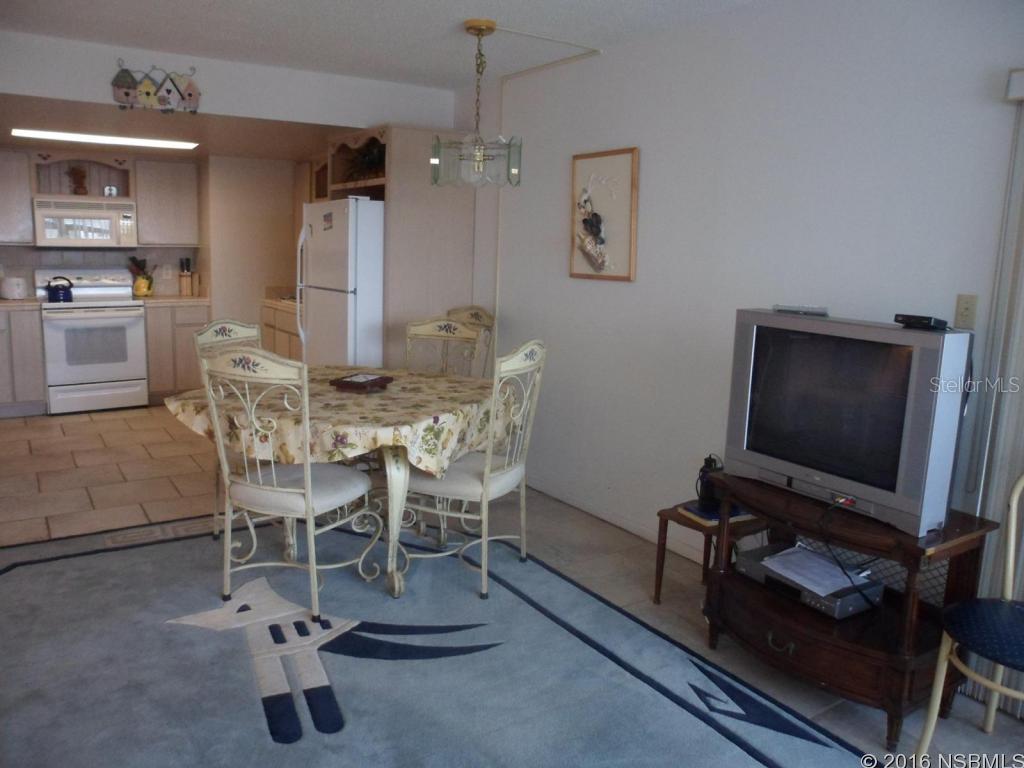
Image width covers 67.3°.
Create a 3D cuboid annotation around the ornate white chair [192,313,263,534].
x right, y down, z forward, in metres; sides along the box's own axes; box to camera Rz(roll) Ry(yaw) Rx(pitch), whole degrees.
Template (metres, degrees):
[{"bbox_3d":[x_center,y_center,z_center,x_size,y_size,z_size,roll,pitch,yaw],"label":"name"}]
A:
[{"bbox_3d":[-1.202,0.227,3.866,0.505,1.070,0.485,6,11,22],"label":"ornate white chair"}]

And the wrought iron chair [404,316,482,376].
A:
[{"bbox_3d":[-0.504,0.209,4.060,0.485,1.070,0.505,6,11,26],"label":"wrought iron chair"}]

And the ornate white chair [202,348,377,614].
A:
[{"bbox_3d":[-0.892,0.356,3.194,0.485,1.070,0.505,6,11,22],"label":"ornate white chair"}]

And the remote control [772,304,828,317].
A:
[{"bbox_3d":[0.988,-0.248,2.608,0.050,0.025,0.205,-5,12,-33],"label":"remote control"}]

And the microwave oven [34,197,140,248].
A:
[{"bbox_3d":[-3.698,-1.382,6.675,0.760,0.405,0.390,-5,12,-33],"label":"microwave oven"}]

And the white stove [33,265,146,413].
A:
[{"bbox_3d":[-3.679,-0.399,6.735,0.756,1.174,0.670,-5,12,-33],"label":"white stove"}]

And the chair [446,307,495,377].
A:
[{"bbox_3d":[-0.451,0.070,4.840,0.505,1.070,0.485,-6,13,-37],"label":"chair"}]

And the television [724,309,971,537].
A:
[{"bbox_3d":[1.185,0.076,2.620,0.450,0.608,0.733,-5,12,-33],"label":"television"}]

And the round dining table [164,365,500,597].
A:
[{"bbox_3d":[-0.798,0.409,3.796,1.290,0.770,1.290,1,10,0],"label":"round dining table"}]

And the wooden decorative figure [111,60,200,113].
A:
[{"bbox_3d":[-1.942,-1.623,4.217,0.435,0.258,0.050,-5,12,-33],"label":"wooden decorative figure"}]

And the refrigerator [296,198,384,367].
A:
[{"bbox_3d":[-0.944,-0.359,5.343,0.810,1.725,0.800,-5,12,-33],"label":"refrigerator"}]

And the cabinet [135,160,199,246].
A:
[{"bbox_3d":[-3.184,-1.643,7.038,0.530,0.760,0.320,-5,12,-33],"label":"cabinet"}]

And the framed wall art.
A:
[{"bbox_3d":[0.484,-0.871,4.012,0.033,0.645,0.510,-5,12,-33],"label":"framed wall art"}]

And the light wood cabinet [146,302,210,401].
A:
[{"bbox_3d":[-3.126,-0.324,7.128,0.530,0.900,0.610,-5,12,-33],"label":"light wood cabinet"}]

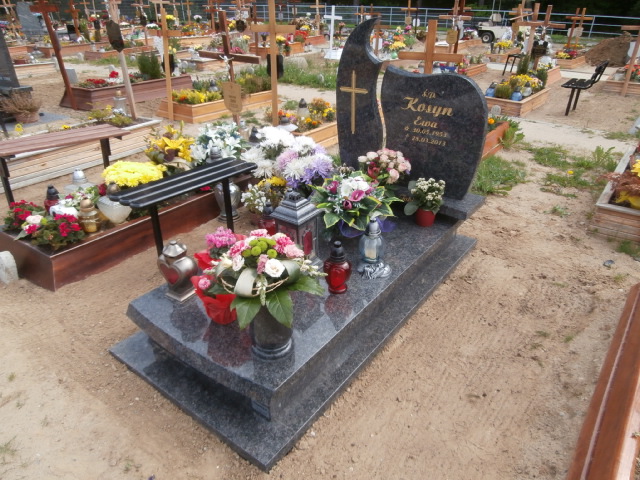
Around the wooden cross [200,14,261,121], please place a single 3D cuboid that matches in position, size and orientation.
[{"bbox_3d":[-0.758,-1.247,3.908,0.720,1.360,0.110,18,33,33],"label":"wooden cross"}]

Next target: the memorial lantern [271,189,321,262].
[{"bbox_3d":[-0.109,-0.035,2.117,0.178,0.405,0.178,19,33,32],"label":"memorial lantern"}]

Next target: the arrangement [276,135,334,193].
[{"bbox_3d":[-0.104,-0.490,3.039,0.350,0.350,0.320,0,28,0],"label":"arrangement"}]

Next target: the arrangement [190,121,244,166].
[{"bbox_3d":[-0.848,-0.798,3.670,0.420,0.390,0.360,-7,28,-11],"label":"arrangement"}]

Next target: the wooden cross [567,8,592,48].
[{"bbox_3d":[9.584,-7.740,16.200,0.700,1.350,0.100,18,33,33],"label":"wooden cross"}]

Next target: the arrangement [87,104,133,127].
[{"bbox_3d":[-2.360,-1.401,5.039,0.420,0.200,0.370,19,34,32],"label":"arrangement"}]

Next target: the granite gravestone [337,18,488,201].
[{"bbox_3d":[0.559,-0.834,2.803,1.030,1.016,0.090,18,33,33],"label":"granite gravestone"}]

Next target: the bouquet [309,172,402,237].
[{"bbox_3d":[0.222,-0.199,2.608,0.480,0.330,0.420,2,27,5],"label":"bouquet"}]

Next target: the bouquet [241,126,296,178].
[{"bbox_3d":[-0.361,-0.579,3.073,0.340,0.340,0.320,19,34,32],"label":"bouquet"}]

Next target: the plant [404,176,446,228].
[{"bbox_3d":[0.657,-0.231,2.701,0.240,0.270,0.230,6,28,13],"label":"plant"}]

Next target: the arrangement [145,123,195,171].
[{"bbox_3d":[-1.213,-0.746,3.577,0.390,0.390,0.340,-10,28,-17],"label":"arrangement"}]

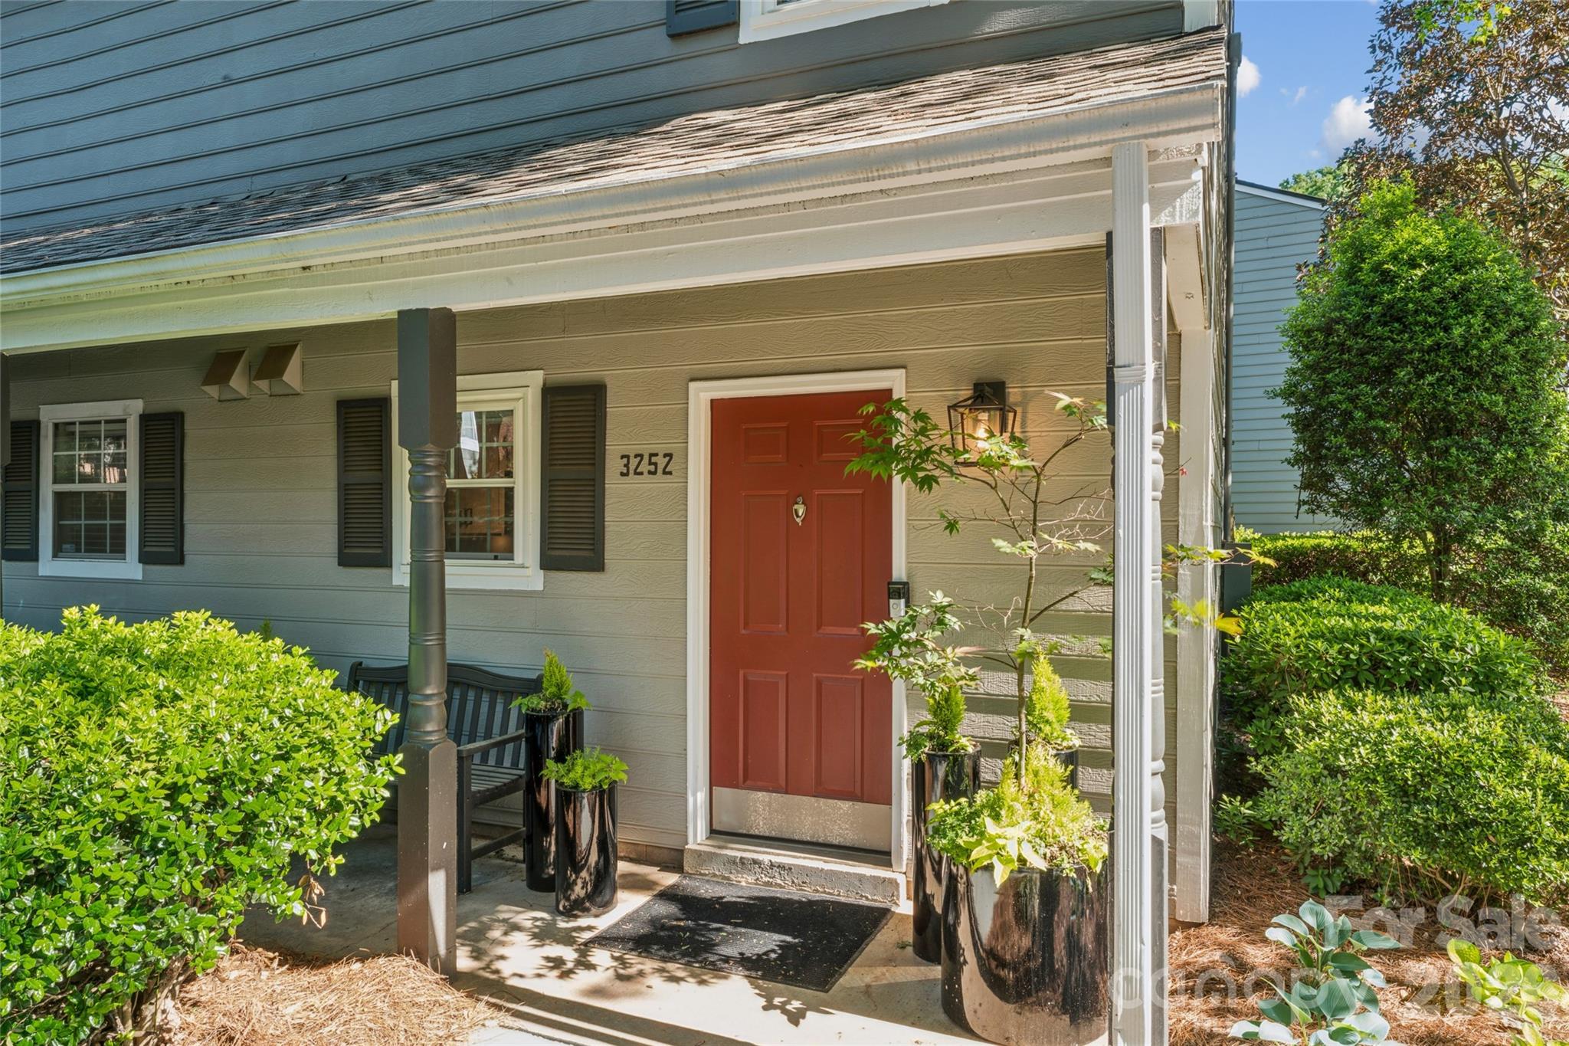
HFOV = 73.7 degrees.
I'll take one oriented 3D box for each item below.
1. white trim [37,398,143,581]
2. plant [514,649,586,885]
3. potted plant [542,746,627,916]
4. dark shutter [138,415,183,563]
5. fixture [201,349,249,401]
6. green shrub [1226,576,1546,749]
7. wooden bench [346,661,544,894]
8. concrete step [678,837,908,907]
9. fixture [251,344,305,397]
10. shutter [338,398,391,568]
[{"bbox_3d":[-4.407,-0.206,6.642,0.990,1.104,0.050,0,0,24],"label":"white trim"},{"bbox_3d":[-1.064,1.109,4.765,0.326,1.067,0.326,0,0,0],"label":"plant"},{"bbox_3d":[-0.855,1.299,4.478,0.340,0.686,0.340,0,0,0],"label":"potted plant"},{"bbox_3d":[-3.781,-0.204,6.364,0.370,0.914,0.040,0,0,24],"label":"dark shutter"},{"bbox_3d":[-3.264,-0.869,6.076,0.252,0.299,0.145,0,0,24],"label":"fixture"},{"bbox_3d":[3.526,0.935,6.149,1.650,1.120,1.700,0,0,24],"label":"green shrub"},{"bbox_3d":[-1.860,1.178,5.112,1.290,0.920,0.610,0,0,24],"label":"wooden bench"},{"bbox_3d":[0.061,1.576,4.750,1.055,0.124,0.210,0,0,24],"label":"concrete step"},{"bbox_3d":[-2.824,-0.860,5.816,0.238,0.285,0.126,0,0,23],"label":"fixture"},{"bbox_3d":[-2.273,-0.215,5.694,0.375,0.906,0.040,0,0,24],"label":"shutter"}]

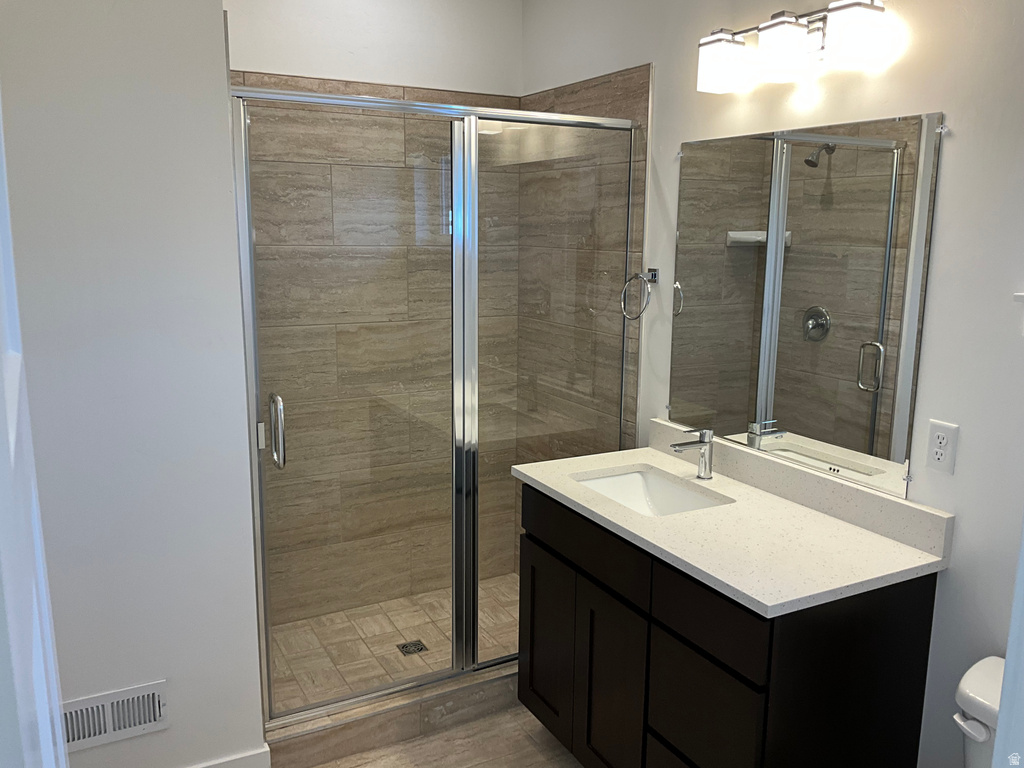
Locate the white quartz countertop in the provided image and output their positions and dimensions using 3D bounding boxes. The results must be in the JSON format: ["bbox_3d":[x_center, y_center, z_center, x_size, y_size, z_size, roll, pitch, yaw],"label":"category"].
[{"bbox_3d":[0.511,0.346,2.353,0.567,0.028,1.113,-5,12,-27],"label":"white quartz countertop"}]

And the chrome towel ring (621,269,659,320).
[{"bbox_3d":[0.443,-0.302,2.903,0.075,0.173,0.162,-5,12,-27],"label":"chrome towel ring"}]

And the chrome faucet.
[{"bbox_3d":[0.536,0.214,2.567,0.165,0.152,0.046,-5,12,-27],"label":"chrome faucet"}]

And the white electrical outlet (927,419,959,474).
[{"bbox_3d":[0.997,0.148,1.992,0.008,0.116,0.072,-5,12,-27],"label":"white electrical outlet"}]

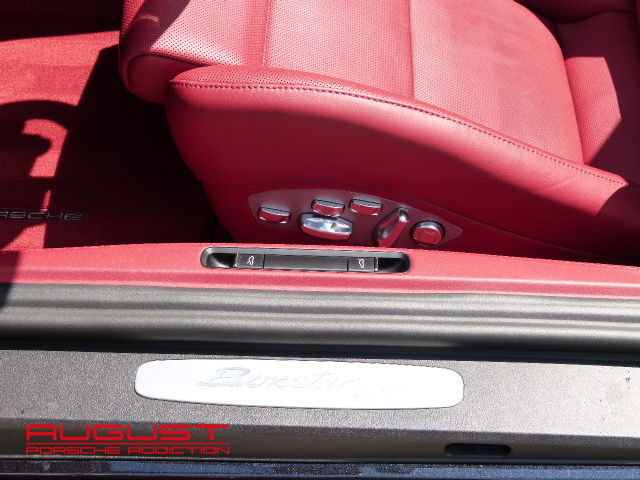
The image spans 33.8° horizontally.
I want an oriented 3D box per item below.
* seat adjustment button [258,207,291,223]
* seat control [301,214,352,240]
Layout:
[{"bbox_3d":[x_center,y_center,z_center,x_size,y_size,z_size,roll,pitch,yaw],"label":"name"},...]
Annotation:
[{"bbox_3d":[-0.050,-0.028,1.180,0.033,0.011,0.008,7,47,-7],"label":"seat adjustment button"},{"bbox_3d":[0.007,-0.014,1.175,0.055,0.015,0.017,8,46,-8],"label":"seat control"}]

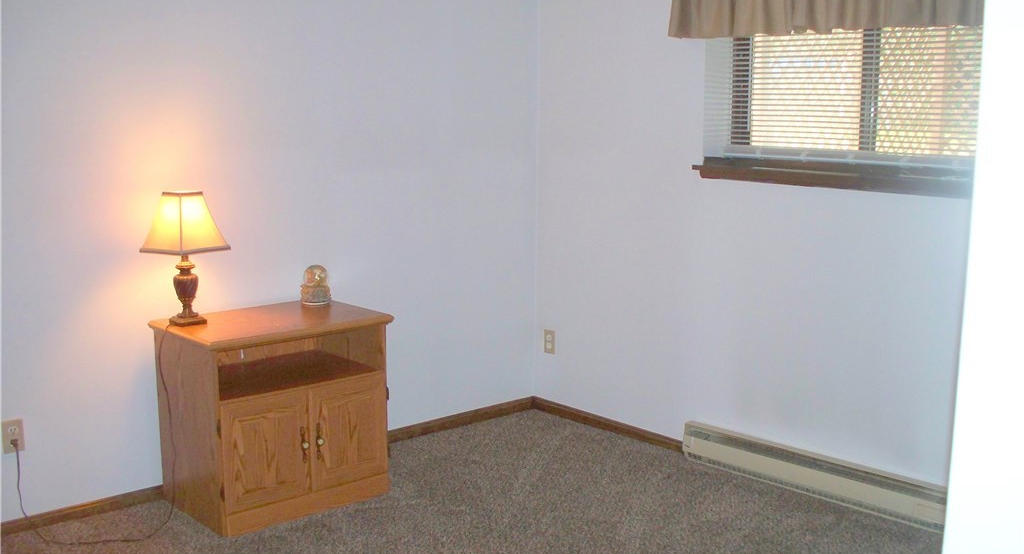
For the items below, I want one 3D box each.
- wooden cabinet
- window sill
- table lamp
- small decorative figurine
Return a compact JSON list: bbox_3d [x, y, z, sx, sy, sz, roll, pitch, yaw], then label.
[{"bbox_3d":[-0.890,0.503,4.066,0.765,0.690,0.475,-7,11,-41],"label":"wooden cabinet"},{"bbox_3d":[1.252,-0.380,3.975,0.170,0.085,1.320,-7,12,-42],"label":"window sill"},{"bbox_3d":[-1.188,-0.068,3.902,0.225,0.486,0.225,6,10,32],"label":"table lamp"},{"bbox_3d":[-0.799,0.031,4.368,0.112,0.156,0.112,-3,9,-20],"label":"small decorative figurine"}]

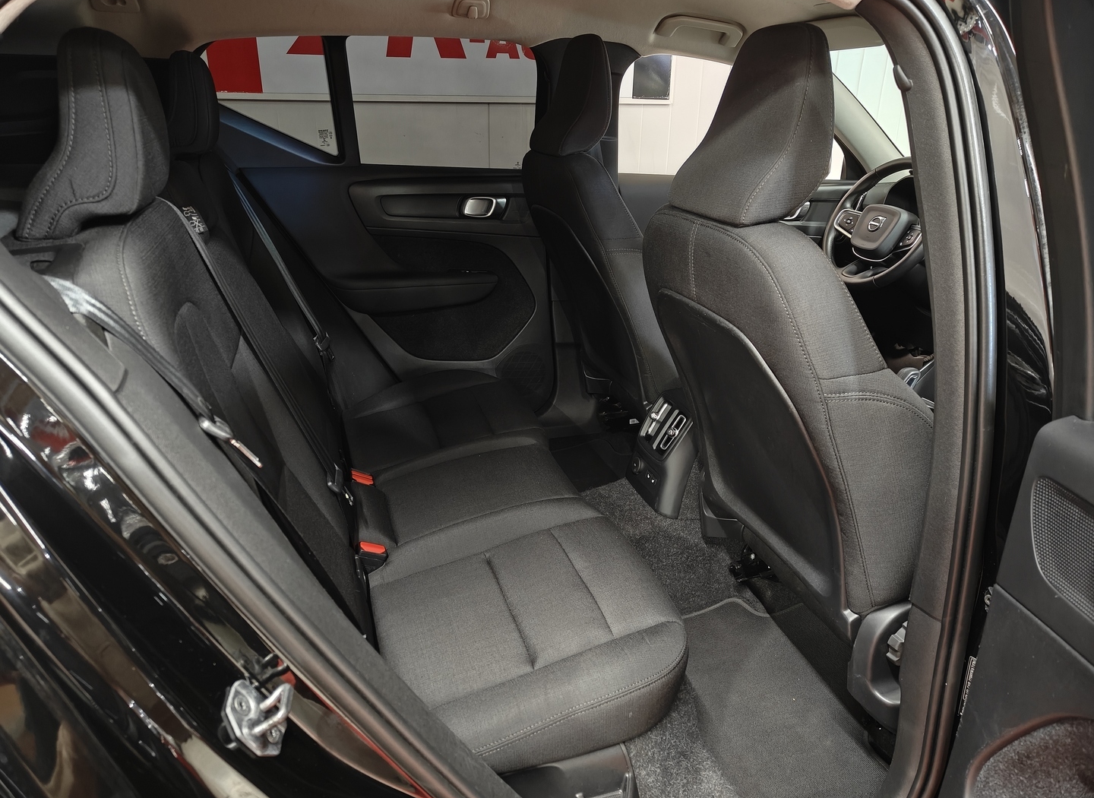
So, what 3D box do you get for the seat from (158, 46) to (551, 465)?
[{"bbox_3d":[-0.405,-0.245,1.624,0.700,0.906,0.556,-6,24,-16],"label":"seat"}]

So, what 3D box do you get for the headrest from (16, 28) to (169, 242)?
[{"bbox_3d":[-0.436,-0.263,0.749,0.134,0.198,0.247,-6,24,-16],"label":"headrest"}]

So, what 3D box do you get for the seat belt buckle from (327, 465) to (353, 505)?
[{"bbox_3d":[-0.342,0.143,1.250,0.028,0.070,0.050,-23,27,-8],"label":"seat belt buckle"}]

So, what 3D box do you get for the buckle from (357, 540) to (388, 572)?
[{"bbox_3d":[-0.280,0.258,1.215,0.044,0.058,0.030,-6,24,-16],"label":"buckle"}]

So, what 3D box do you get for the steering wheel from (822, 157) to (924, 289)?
[{"bbox_3d":[0.876,-0.466,1.972,0.110,0.370,0.375,24,13,-26],"label":"steering wheel"}]

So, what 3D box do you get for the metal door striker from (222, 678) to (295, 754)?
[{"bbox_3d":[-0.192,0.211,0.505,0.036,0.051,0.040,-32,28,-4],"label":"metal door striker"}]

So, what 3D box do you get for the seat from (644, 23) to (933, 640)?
[{"bbox_3d":[0.602,-0.025,1.217,0.865,1.012,0.551,-6,24,-16],"label":"seat"}]

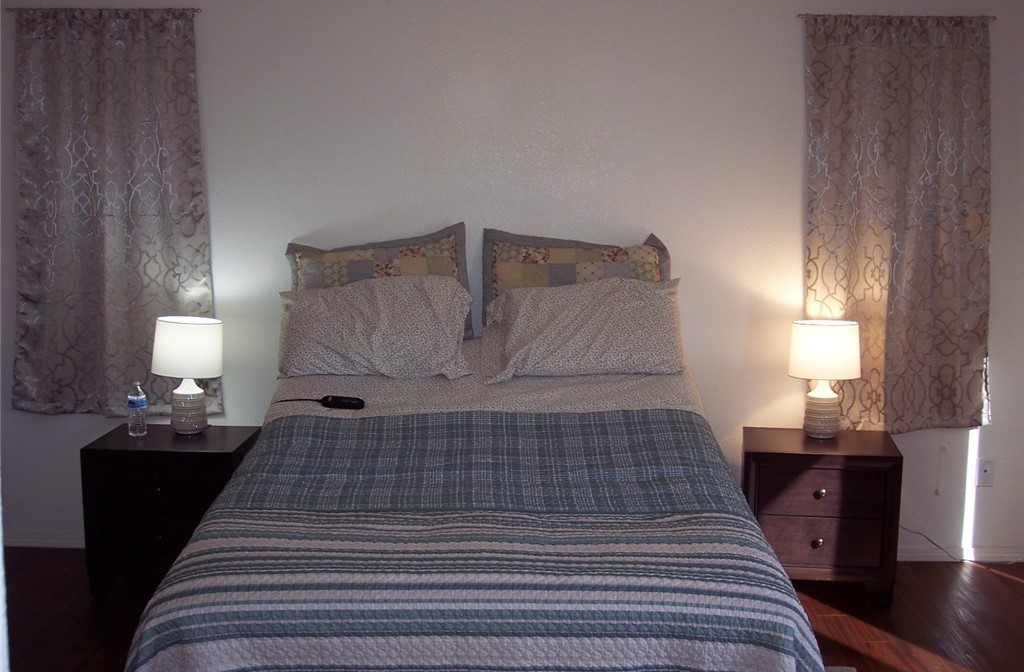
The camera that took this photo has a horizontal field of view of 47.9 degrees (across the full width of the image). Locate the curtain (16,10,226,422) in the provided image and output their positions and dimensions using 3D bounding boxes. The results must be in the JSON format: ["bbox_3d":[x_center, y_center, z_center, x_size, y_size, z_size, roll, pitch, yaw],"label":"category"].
[{"bbox_3d":[-1.564,-0.466,4.484,0.825,1.566,0.085,1,8,1],"label":"curtain"}]

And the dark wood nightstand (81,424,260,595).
[{"bbox_3d":[-1.258,0.653,4.350,0.547,0.551,0.417,1,8,2],"label":"dark wood nightstand"}]

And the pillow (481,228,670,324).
[{"bbox_3d":[0.243,-0.201,4.422,0.700,0.440,0.150,1,-6,0],"label":"pillow"}]

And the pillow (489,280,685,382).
[{"bbox_3d":[0.269,-0.020,4.287,0.700,0.420,0.170,1,-22,0],"label":"pillow"}]

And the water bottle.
[{"bbox_3d":[-1.412,0.273,4.345,0.066,0.200,0.066,1,8,0],"label":"water bottle"}]

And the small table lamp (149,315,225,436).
[{"bbox_3d":[-1.224,0.154,4.362,0.270,0.434,0.270,1,8,0],"label":"small table lamp"}]

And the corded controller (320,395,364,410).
[{"bbox_3d":[-0.589,0.229,4.009,0.152,0.026,0.050,5,24,10],"label":"corded controller"}]

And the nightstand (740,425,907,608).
[{"bbox_3d":[1.153,0.671,4.385,0.547,0.551,0.417,2,8,10],"label":"nightstand"}]

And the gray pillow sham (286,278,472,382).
[{"bbox_3d":[-0.503,-0.028,4.287,0.670,0.420,0.170,1,-22,0],"label":"gray pillow sham"}]

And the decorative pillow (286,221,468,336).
[{"bbox_3d":[-0.508,-0.198,4.424,0.690,0.450,0.150,1,-6,0],"label":"decorative pillow"}]

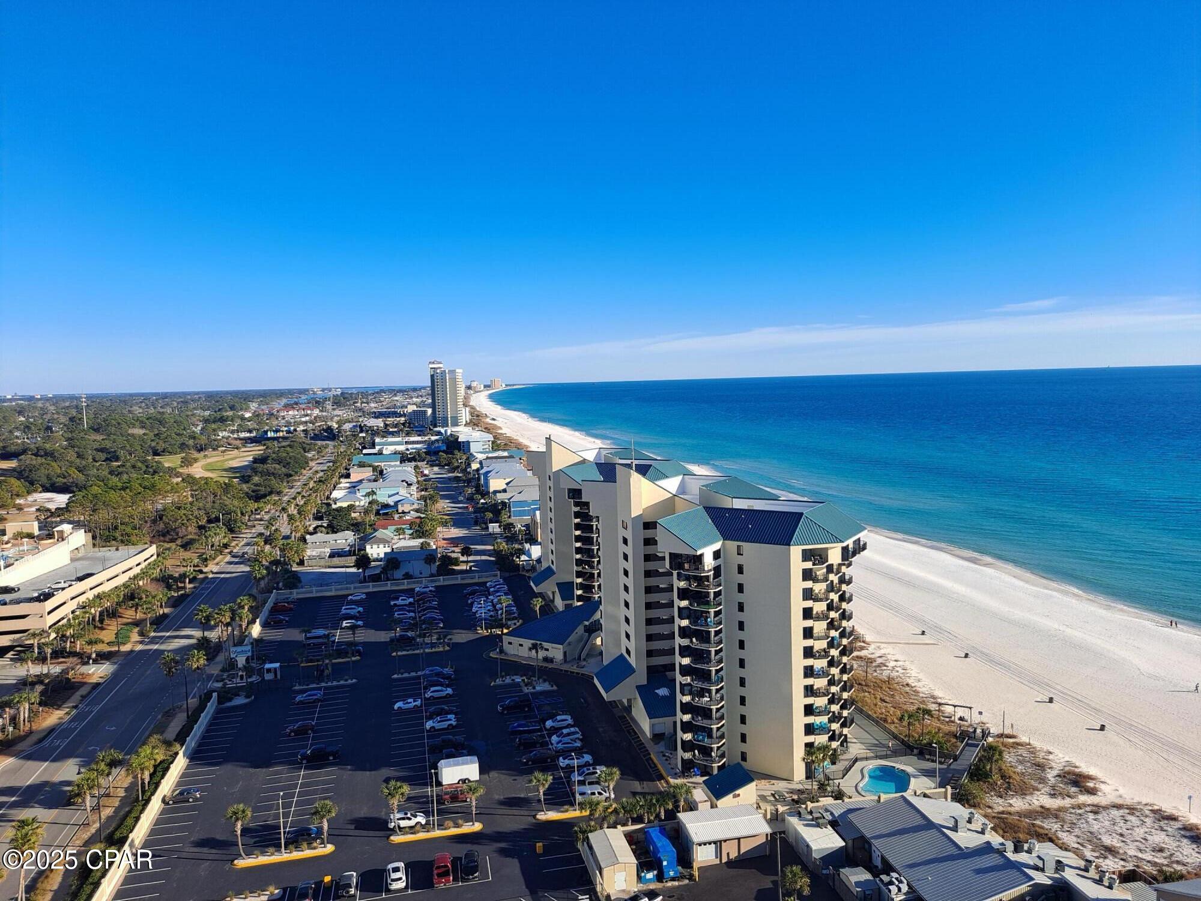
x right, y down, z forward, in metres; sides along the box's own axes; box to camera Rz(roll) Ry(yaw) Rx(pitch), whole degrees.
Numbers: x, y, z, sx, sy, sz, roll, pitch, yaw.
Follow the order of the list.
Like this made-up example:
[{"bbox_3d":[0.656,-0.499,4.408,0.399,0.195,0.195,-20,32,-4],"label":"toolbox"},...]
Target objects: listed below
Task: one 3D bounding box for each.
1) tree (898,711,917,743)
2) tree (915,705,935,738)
[{"bbox_3d":[47.210,42.303,132.853,2.870,4.930,2.870,-3,5,-13],"label":"tree"},{"bbox_3d":[49.023,41.129,131.164,3.100,5.450,3.100,-2,5,0],"label":"tree"}]

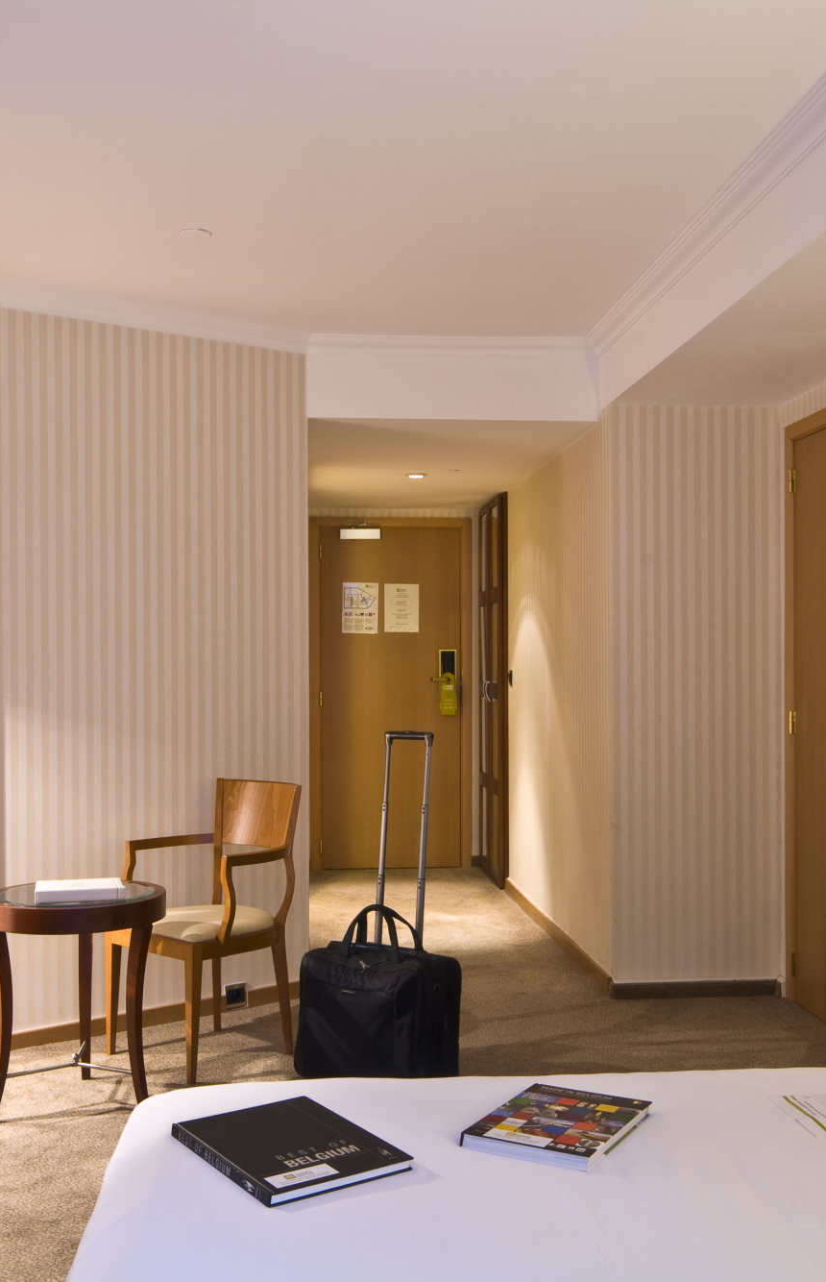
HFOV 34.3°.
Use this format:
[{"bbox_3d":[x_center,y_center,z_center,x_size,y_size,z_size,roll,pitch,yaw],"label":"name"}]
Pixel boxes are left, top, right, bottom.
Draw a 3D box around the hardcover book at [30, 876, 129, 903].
[{"bbox_3d":[-0.914,0.684,3.673,0.232,0.030,0.168,0,-1,-16],"label":"hardcover book"}]

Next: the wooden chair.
[{"bbox_3d":[-0.643,0.871,4.170,0.510,0.836,0.480,-1,-1,44],"label":"wooden chair"}]

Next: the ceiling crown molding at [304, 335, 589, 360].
[{"bbox_3d":[0.144,-1.071,4.848,1.030,0.060,0.075,0,-1,-5],"label":"ceiling crown molding"}]

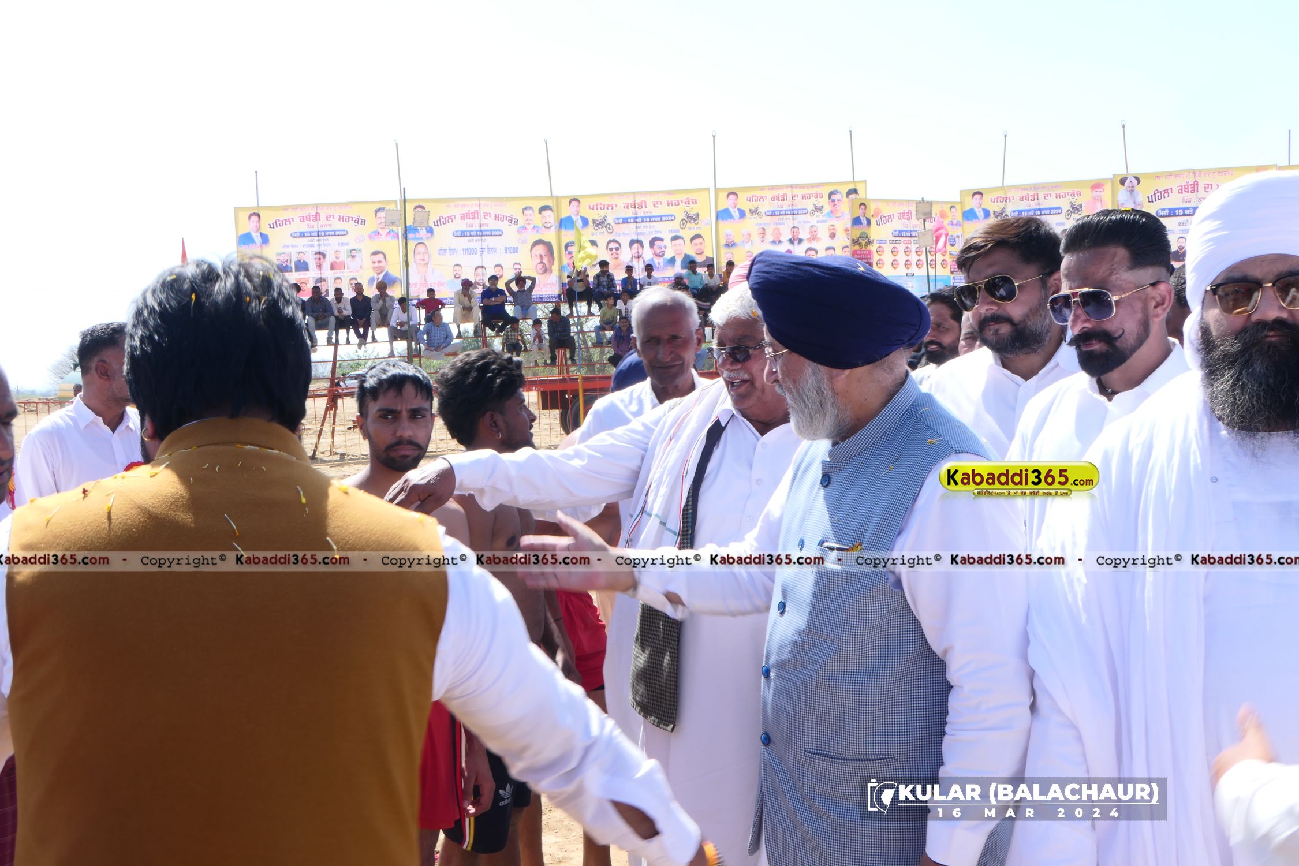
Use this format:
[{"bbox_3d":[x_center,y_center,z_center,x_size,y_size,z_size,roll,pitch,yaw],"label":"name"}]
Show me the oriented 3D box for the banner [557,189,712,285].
[{"bbox_3d":[-0.280,-3.917,30.200,3.120,2.030,0.060,-3,3,-1],"label":"banner"}]

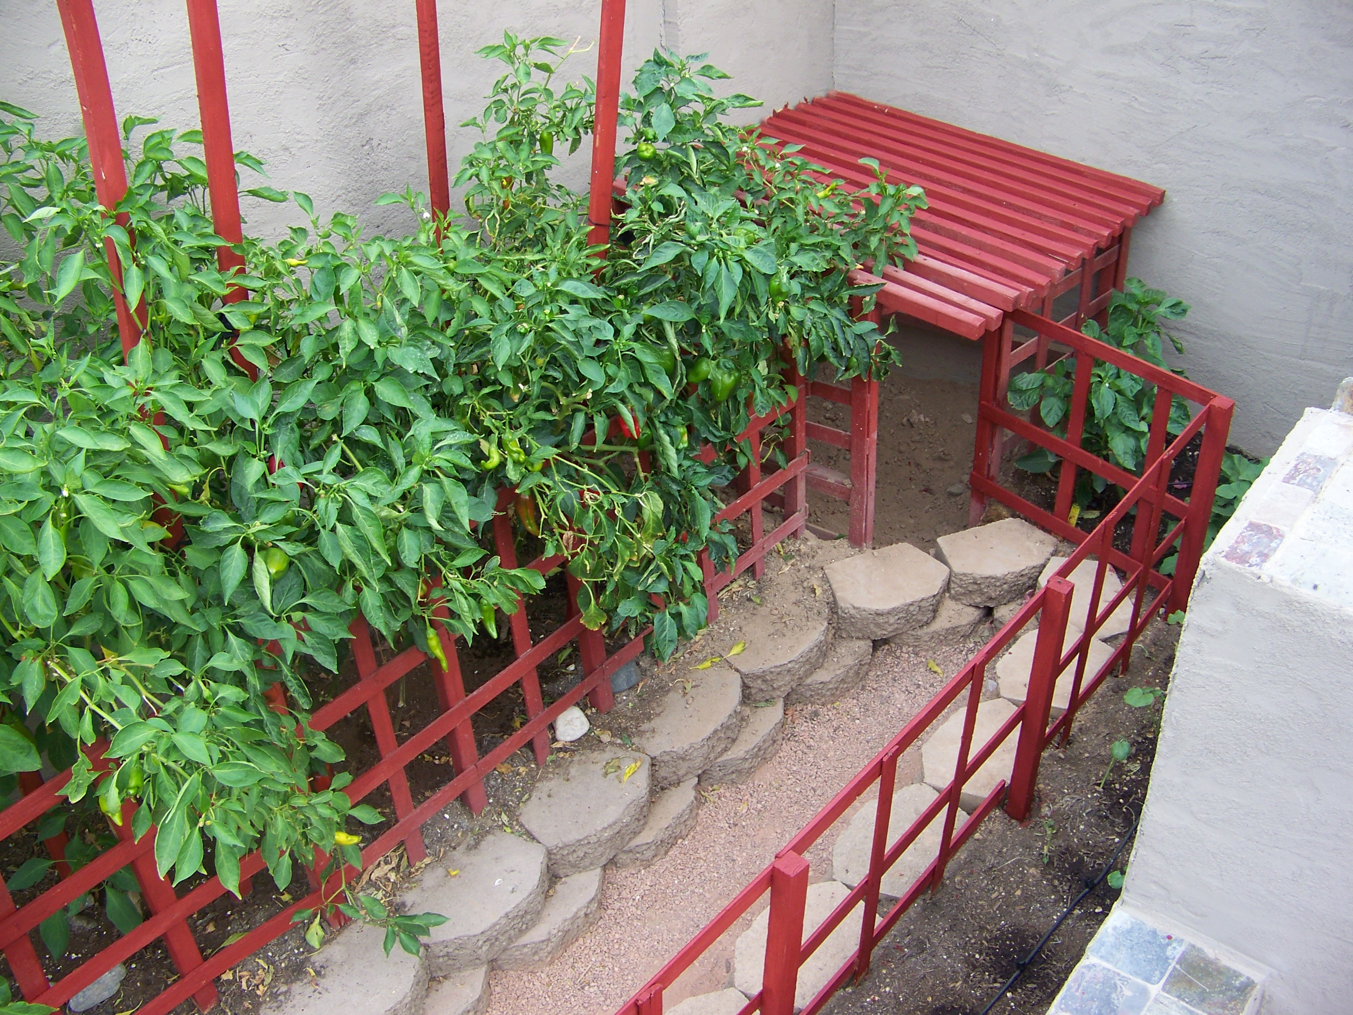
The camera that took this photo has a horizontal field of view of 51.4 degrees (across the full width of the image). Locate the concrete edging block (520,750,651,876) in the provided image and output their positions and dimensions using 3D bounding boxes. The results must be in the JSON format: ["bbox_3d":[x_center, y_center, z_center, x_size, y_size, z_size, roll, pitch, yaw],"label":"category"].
[{"bbox_3d":[-0.165,0.638,2.953,0.200,0.098,0.295,30,51,35],"label":"concrete edging block"}]

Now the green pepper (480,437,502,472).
[{"bbox_3d":[-0.321,-0.090,2.430,0.030,0.062,0.036,30,51,35],"label":"green pepper"}]

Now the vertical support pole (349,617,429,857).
[{"bbox_3d":[-0.528,0.406,2.552,0.022,0.660,0.038,23,42,37],"label":"vertical support pole"}]

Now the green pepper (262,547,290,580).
[{"bbox_3d":[-0.631,0.088,2.220,0.050,0.058,0.050,-4,34,0],"label":"green pepper"}]

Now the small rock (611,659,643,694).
[{"bbox_3d":[-0.116,0.369,3.122,0.070,0.052,0.085,25,43,36],"label":"small rock"}]

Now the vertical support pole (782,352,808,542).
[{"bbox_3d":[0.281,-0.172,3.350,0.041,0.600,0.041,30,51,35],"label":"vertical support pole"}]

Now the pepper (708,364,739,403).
[{"bbox_3d":[0.098,-0.254,2.887,0.063,0.080,0.060,-4,34,0],"label":"pepper"}]

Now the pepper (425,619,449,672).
[{"bbox_3d":[-0.427,0.248,2.512,0.026,0.110,0.028,-5,32,3],"label":"pepper"}]

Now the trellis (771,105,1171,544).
[{"bbox_3d":[0.559,-0.522,3.793,0.900,0.715,1.200,-31,42,-34],"label":"trellis"}]

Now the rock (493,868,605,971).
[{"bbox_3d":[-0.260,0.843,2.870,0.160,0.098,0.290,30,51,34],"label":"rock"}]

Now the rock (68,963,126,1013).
[{"bbox_3d":[-1.030,0.846,2.499,0.070,0.047,0.110,25,43,36],"label":"rock"}]

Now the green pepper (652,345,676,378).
[{"bbox_3d":[-0.023,-0.281,2.700,0.056,0.074,0.056,-3,40,2],"label":"green pepper"}]

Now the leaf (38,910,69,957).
[{"bbox_3d":[-1.070,0.728,2.420,0.048,0.095,0.022,-31,13,-28],"label":"leaf"}]

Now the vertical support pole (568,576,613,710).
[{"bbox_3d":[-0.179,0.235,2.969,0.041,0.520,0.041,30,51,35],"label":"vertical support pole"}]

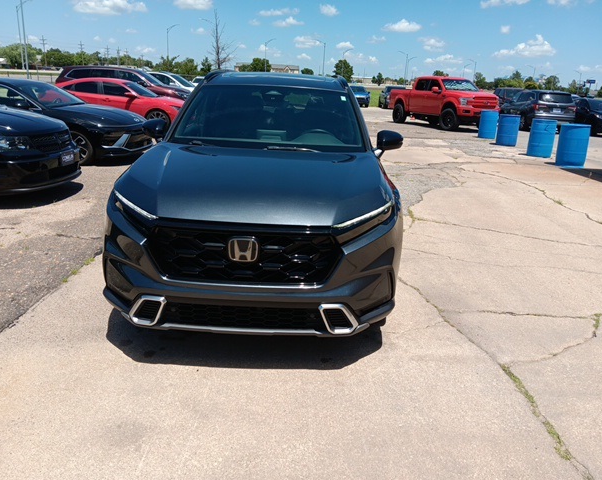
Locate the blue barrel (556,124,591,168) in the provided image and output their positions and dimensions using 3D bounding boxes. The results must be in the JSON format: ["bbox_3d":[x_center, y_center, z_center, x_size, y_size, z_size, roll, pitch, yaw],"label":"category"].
[{"bbox_3d":[5.943,-2.043,10.495,0.590,0.900,0.590,11,20,27],"label":"blue barrel"}]

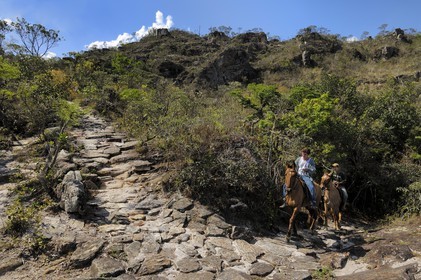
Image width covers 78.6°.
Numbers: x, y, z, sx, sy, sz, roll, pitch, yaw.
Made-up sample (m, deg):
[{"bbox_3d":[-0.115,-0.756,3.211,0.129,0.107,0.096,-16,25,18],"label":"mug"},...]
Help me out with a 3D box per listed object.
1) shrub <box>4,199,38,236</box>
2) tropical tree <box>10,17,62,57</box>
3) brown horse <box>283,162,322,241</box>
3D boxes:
[{"bbox_3d":[-3.896,1.598,5.300,0.620,0.660,0.600,4,-7,-36],"label":"shrub"},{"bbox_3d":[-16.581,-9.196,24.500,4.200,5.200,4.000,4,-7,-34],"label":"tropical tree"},{"bbox_3d":[2.483,1.556,6.927,0.580,1.920,2.200,-5,-8,38],"label":"brown horse"}]

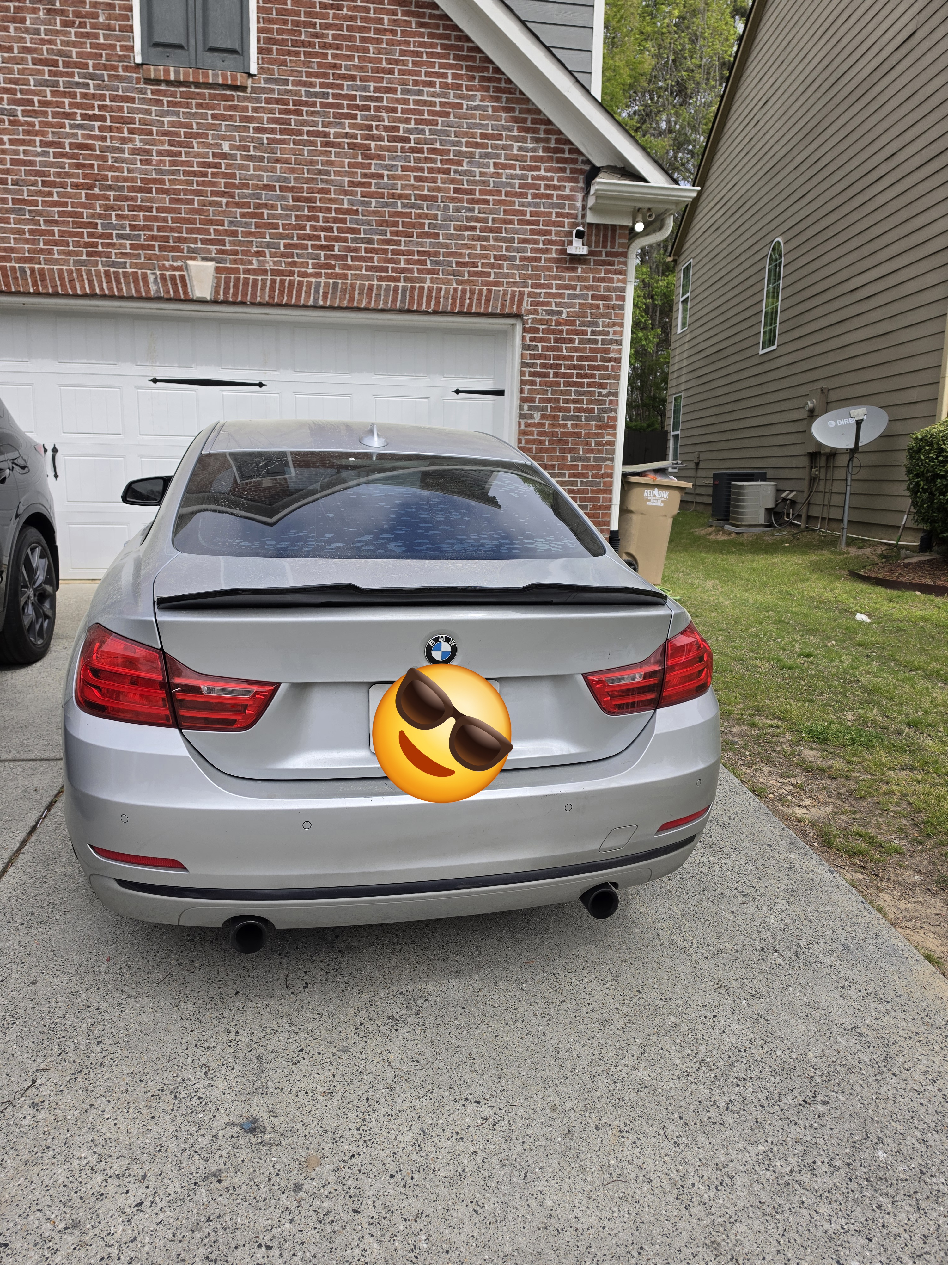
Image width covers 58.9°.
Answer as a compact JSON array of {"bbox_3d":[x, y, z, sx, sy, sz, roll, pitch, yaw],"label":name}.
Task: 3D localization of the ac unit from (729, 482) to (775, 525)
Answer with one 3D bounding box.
[{"bbox_3d":[4.359,-2.010,13.100,0.610,0.680,0.610,1,11,-2],"label":"ac unit"}]

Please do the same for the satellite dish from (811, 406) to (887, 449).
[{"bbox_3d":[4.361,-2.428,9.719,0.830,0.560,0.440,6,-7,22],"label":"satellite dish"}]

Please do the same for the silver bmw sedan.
[{"bbox_3d":[-0.618,-0.332,4.113,1.870,1.375,4.640,-1,16,-14],"label":"silver bmw sedan"}]

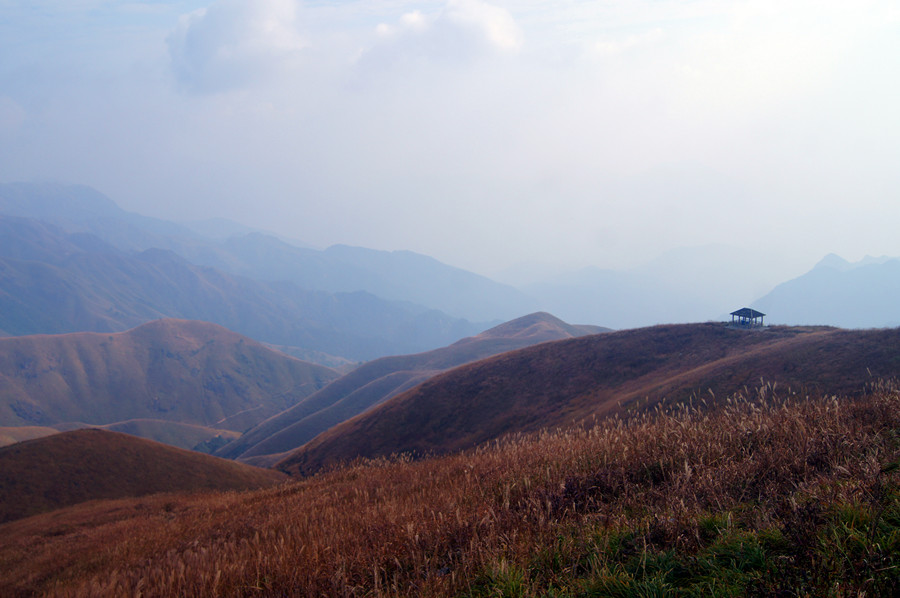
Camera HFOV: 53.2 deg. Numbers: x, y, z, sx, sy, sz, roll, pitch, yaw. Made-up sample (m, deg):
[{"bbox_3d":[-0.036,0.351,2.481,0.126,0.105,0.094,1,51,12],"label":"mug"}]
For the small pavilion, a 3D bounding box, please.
[{"bbox_3d":[66.253,4.197,199.736,4.298,3.993,6.151,-6,9,-30],"label":"small pavilion"}]

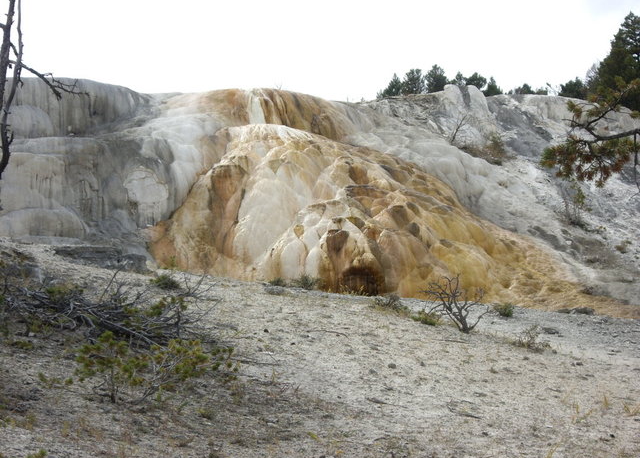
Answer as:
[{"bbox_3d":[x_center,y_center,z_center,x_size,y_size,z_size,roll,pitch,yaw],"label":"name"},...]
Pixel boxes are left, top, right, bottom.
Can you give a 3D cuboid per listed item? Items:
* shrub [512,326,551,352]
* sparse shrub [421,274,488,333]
[{"bbox_3d":[2.438,1.274,24.300,0.438,0.313,0.394,0,-3,0],"label":"shrub"},{"bbox_3d":[1.691,0.937,26.500,0.855,0.732,0.727,0,-3,0],"label":"sparse shrub"}]

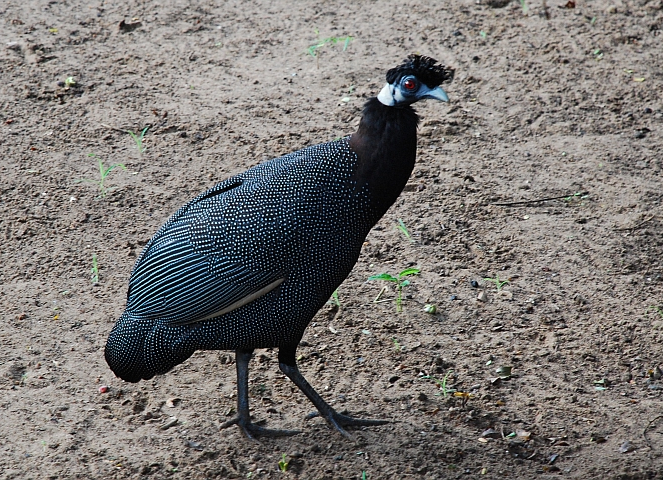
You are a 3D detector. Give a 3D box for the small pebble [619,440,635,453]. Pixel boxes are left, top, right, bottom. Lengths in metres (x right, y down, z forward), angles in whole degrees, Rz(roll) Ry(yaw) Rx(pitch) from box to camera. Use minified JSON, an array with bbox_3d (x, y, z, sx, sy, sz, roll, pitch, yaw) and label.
[{"bbox_3d":[0.338,0.234,4.594,0.018,0.010,0.014,0,23,0],"label":"small pebble"}]

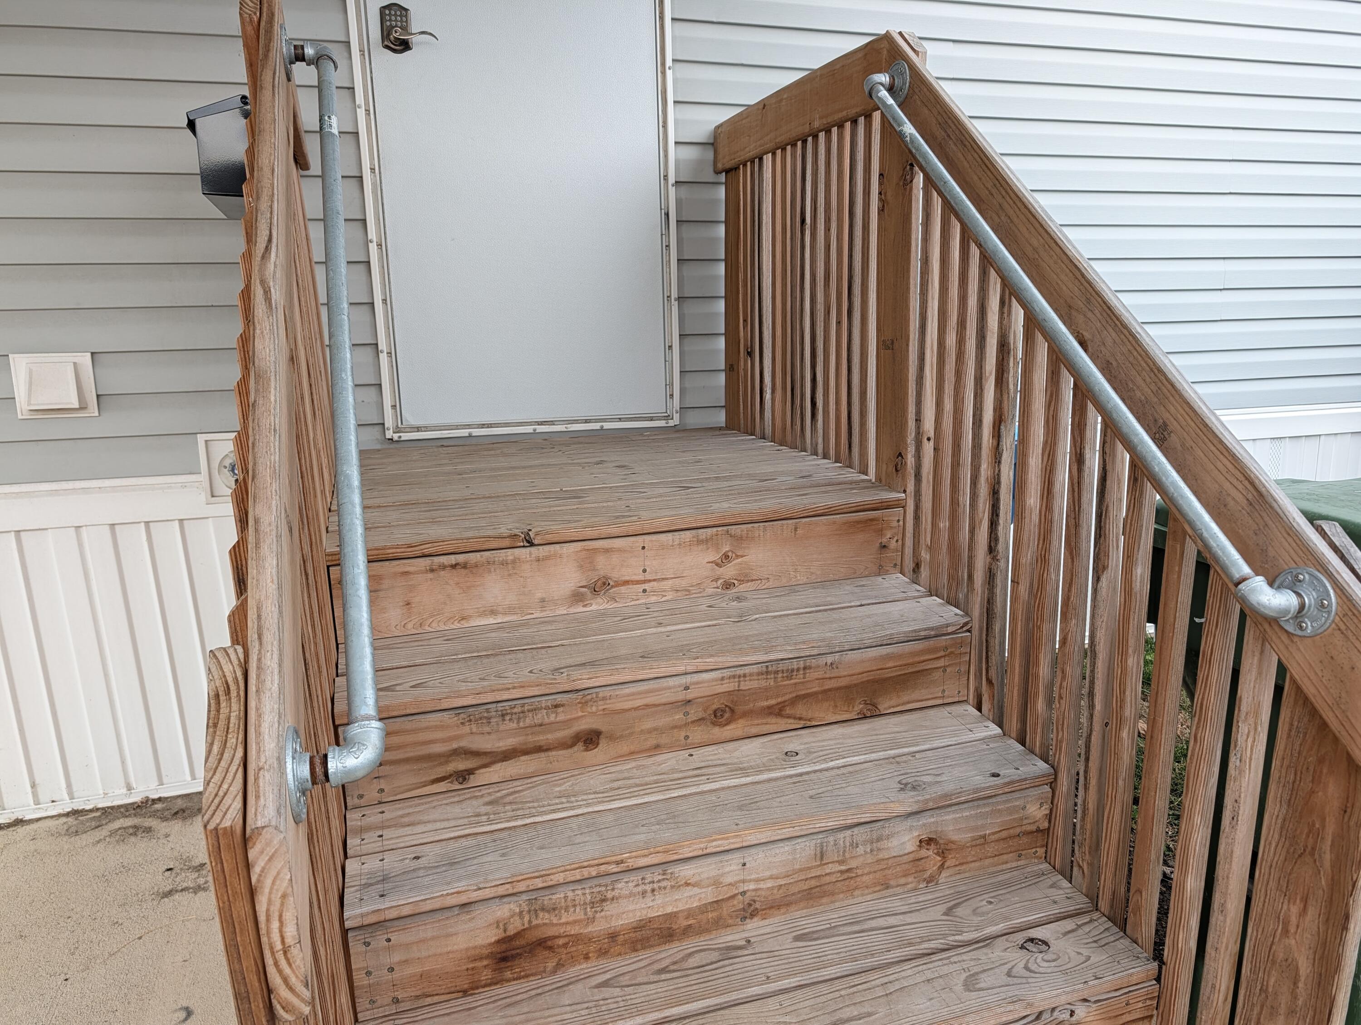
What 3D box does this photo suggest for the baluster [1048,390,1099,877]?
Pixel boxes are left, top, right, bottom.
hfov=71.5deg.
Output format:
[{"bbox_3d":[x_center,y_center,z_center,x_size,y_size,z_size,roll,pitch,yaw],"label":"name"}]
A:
[{"bbox_3d":[0.740,0.229,1.771,0.036,1.025,0.036,-5,14,-17],"label":"baluster"}]

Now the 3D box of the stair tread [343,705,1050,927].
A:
[{"bbox_3d":[0.054,0.506,1.688,1.236,0.026,0.282,-6,17,-17],"label":"stair tread"}]

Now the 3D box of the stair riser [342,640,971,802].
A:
[{"bbox_3d":[0.008,0.386,1.831,1.250,0.170,0.028,-6,14,-17],"label":"stair riser"}]

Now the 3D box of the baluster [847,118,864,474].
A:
[{"bbox_3d":[0.447,-0.522,2.376,0.036,0.950,0.036,-6,14,-17],"label":"baluster"}]

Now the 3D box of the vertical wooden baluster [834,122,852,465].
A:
[{"bbox_3d":[0.427,-0.537,2.439,0.036,0.950,0.036,-6,14,-17],"label":"vertical wooden baluster"}]

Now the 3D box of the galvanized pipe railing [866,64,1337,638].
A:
[{"bbox_3d":[0.598,-0.392,1.597,0.080,0.090,1.422,-6,52,-17],"label":"galvanized pipe railing"}]

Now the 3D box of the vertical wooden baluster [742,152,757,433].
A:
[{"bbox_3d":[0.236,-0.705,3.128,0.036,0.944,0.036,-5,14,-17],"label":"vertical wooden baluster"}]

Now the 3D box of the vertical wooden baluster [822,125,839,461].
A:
[{"bbox_3d":[0.406,-0.551,2.502,0.036,0.950,0.036,-6,14,-17],"label":"vertical wooden baluster"}]

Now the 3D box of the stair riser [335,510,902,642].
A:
[{"bbox_3d":[-0.089,0.130,2.131,1.304,0.172,0.034,-5,14,-17],"label":"stair riser"}]

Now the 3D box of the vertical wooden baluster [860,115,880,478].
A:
[{"bbox_3d":[0.470,-0.505,2.307,0.036,0.950,0.036,-6,14,-17],"label":"vertical wooden baluster"}]

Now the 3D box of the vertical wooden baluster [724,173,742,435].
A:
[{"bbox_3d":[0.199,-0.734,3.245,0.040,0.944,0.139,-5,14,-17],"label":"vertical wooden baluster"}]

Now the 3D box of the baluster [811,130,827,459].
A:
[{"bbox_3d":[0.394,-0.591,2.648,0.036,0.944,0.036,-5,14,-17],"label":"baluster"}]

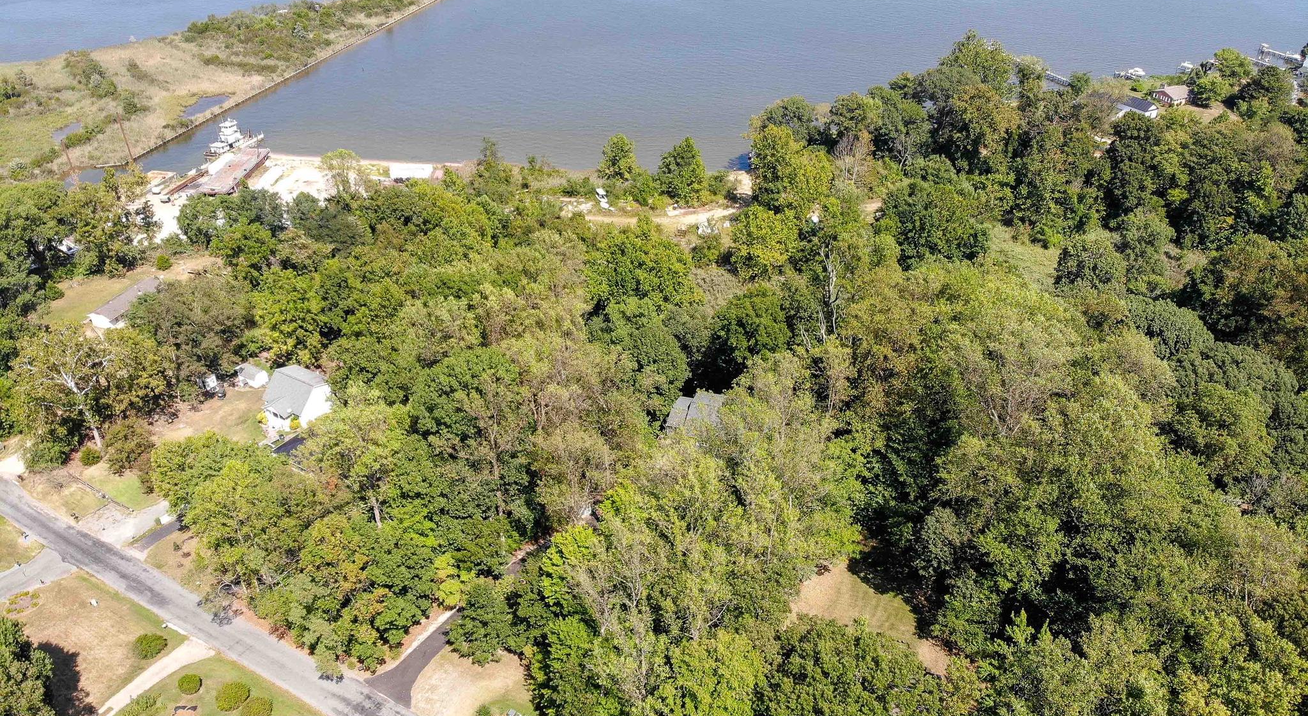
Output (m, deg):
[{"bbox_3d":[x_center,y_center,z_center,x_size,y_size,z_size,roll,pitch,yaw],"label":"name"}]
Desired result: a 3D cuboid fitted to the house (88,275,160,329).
[{"bbox_3d":[-126.053,-13.255,218.689,8.000,4.400,18.200,12,36,17],"label":"house"}]

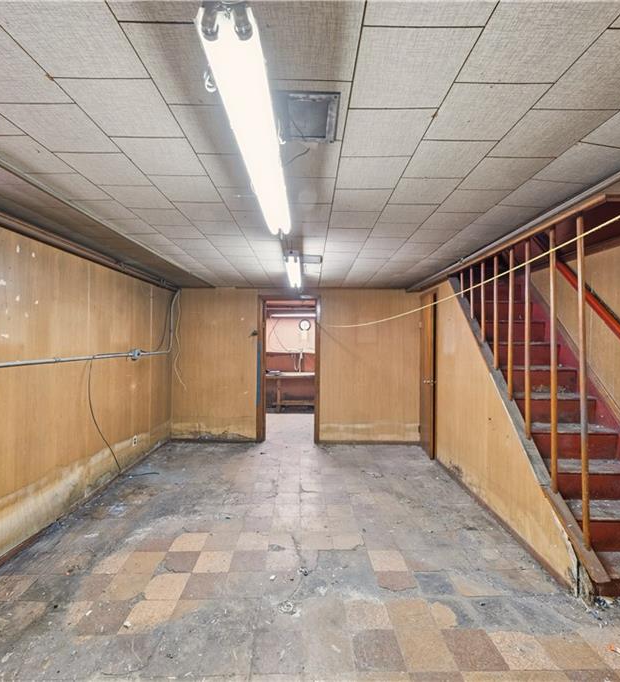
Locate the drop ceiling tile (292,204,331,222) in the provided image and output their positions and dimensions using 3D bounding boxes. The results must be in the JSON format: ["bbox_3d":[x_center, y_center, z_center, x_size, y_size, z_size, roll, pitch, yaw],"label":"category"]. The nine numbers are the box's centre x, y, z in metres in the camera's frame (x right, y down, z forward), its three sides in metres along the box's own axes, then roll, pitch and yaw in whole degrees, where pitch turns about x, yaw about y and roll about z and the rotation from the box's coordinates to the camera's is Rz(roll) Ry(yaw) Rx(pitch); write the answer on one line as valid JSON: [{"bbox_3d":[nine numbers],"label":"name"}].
[{"bbox_3d":[-0.025,-0.796,2.106,0.307,0.020,0.300,1,-1,0],"label":"drop ceiling tile"}]

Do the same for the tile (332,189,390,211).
[{"bbox_3d":[0.281,-0.780,1.889,0.305,0.020,0.302,1,-1,0],"label":"tile"}]

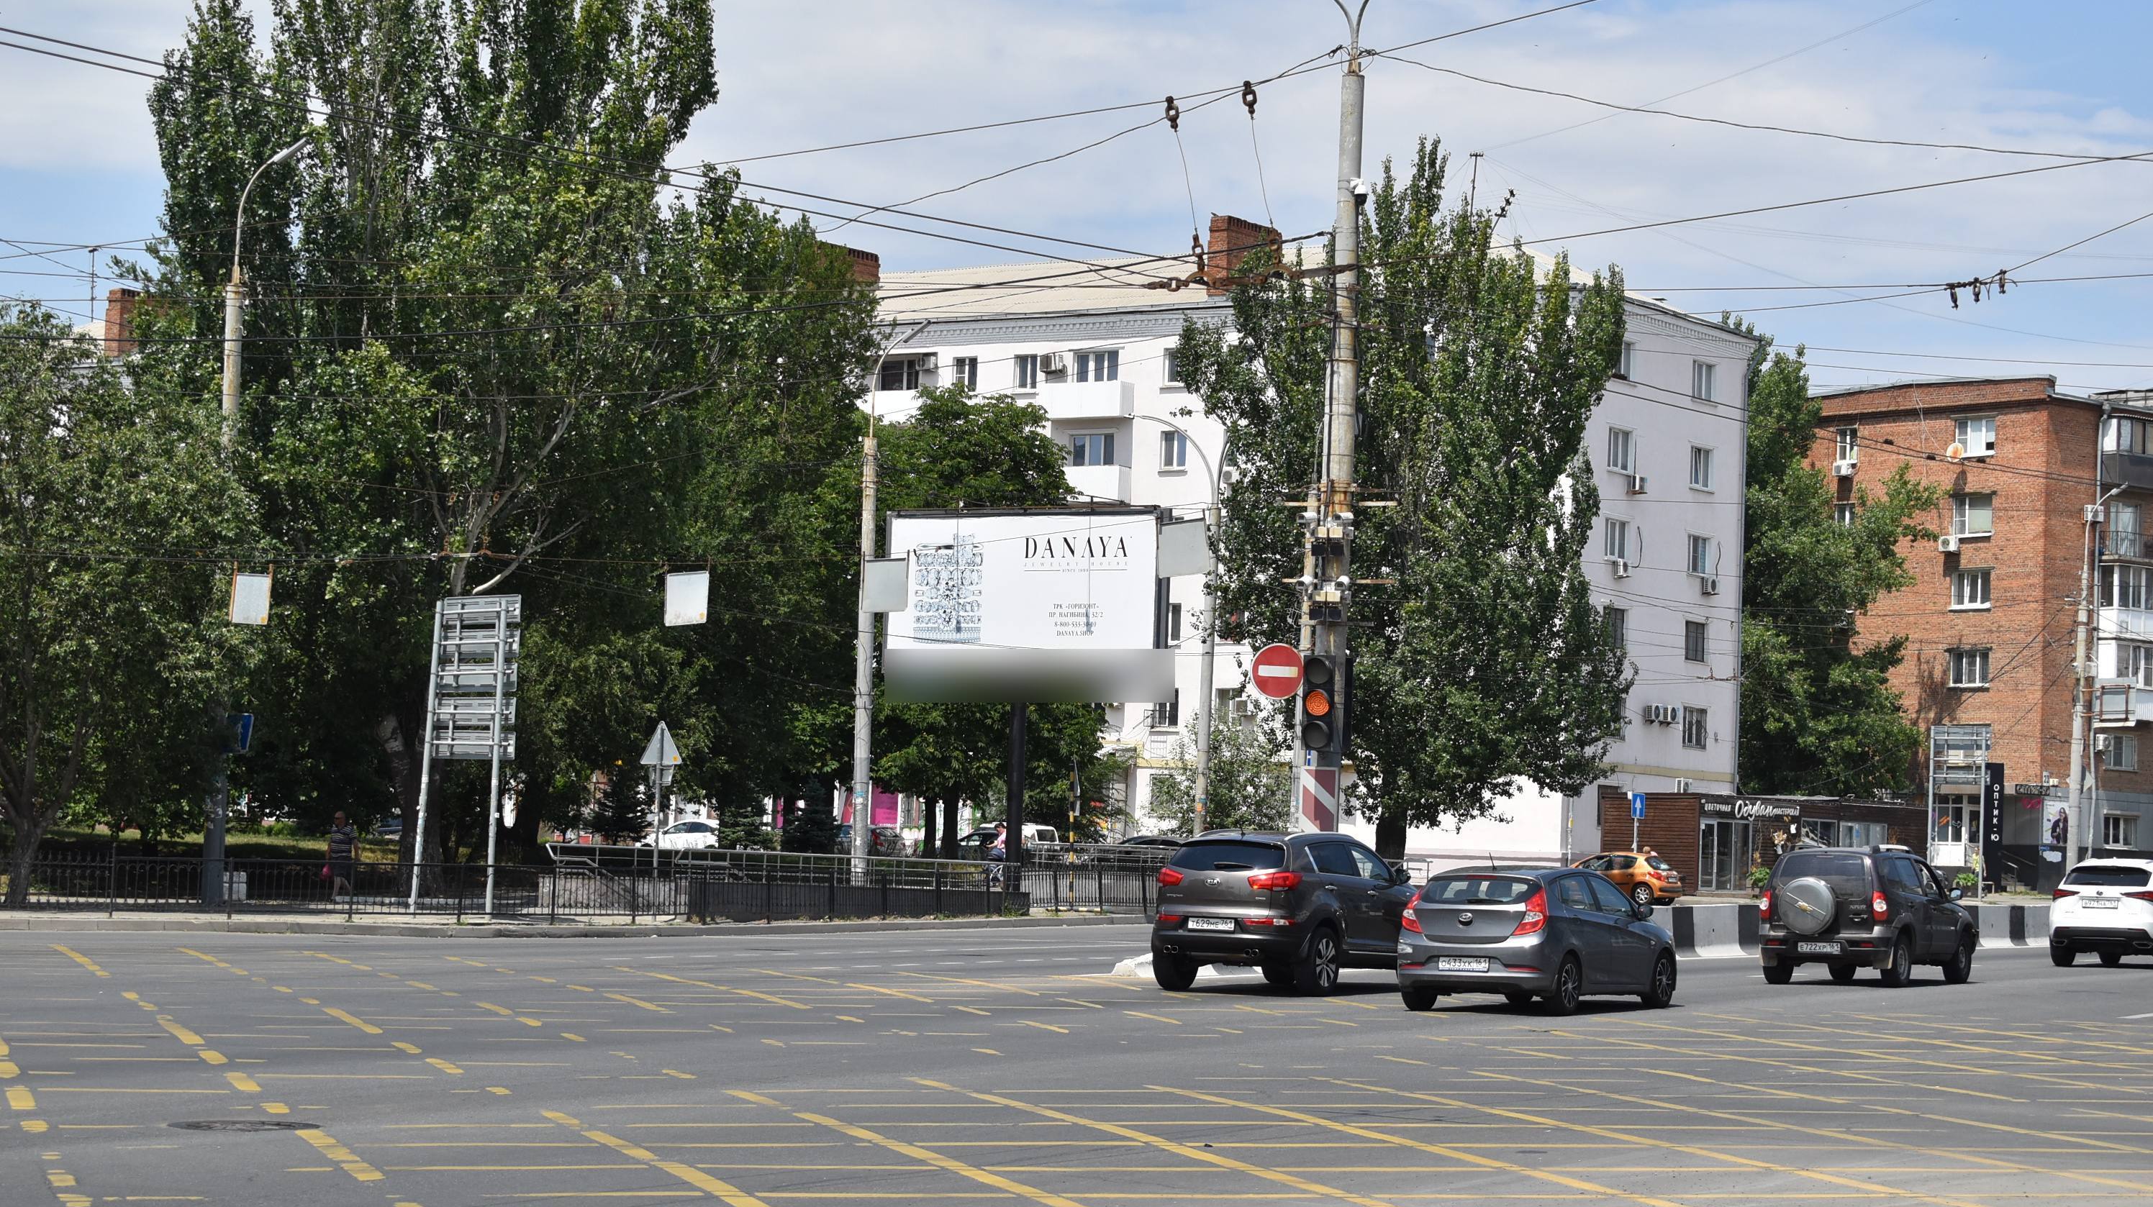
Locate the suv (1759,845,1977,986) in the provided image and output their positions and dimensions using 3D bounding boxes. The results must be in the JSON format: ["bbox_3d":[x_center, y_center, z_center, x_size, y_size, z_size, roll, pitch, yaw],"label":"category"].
[{"bbox_3d":[9.669,3.804,52.591,1.800,1.670,4.050,0,-4,28],"label":"suv"}]

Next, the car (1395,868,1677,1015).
[{"bbox_3d":[4.732,3.398,43.755,1.700,1.470,4.120,0,-4,28],"label":"car"}]

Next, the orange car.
[{"bbox_3d":[14.964,7.688,120.371,4.000,1.470,1.720,0,-4,30],"label":"orange car"}]

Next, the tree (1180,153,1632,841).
[{"bbox_3d":[7.779,-1.869,103.000,10.800,18.500,10.200,2,-3,0],"label":"tree"}]

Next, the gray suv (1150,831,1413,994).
[{"bbox_3d":[2.421,3.304,45.835,1.860,1.650,4.440,0,-4,26],"label":"gray suv"}]

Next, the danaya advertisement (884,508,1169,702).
[{"bbox_3d":[-0.932,-0.202,85.188,6.250,3.300,0.500,0,-4,31],"label":"danaya advertisement"}]

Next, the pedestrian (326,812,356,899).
[{"bbox_3d":[-13.986,4.816,82.000,0.580,1.700,0.480,0,-4,34],"label":"pedestrian"}]

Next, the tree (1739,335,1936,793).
[{"bbox_3d":[25.677,0.433,148.000,7.800,19.300,7.500,2,-3,0],"label":"tree"}]

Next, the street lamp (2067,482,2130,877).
[{"bbox_3d":[32.304,2.746,137.096,1.600,13.300,0.400,0,-4,28],"label":"street lamp"}]

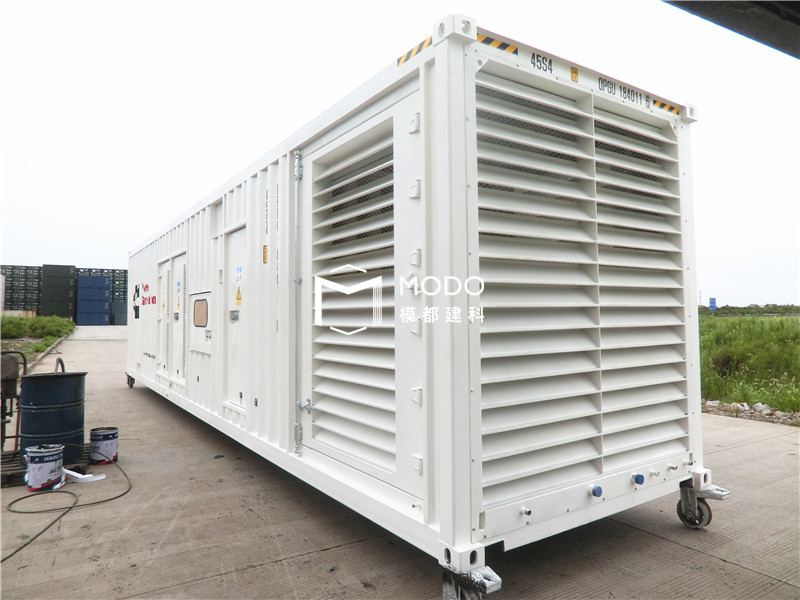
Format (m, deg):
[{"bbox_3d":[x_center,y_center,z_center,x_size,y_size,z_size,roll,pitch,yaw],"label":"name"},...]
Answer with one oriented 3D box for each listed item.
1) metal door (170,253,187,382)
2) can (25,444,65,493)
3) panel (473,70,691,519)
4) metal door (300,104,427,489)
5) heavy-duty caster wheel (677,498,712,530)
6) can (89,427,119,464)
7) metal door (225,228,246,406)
[{"bbox_3d":[-3.297,0.280,8.449,0.070,1.910,1.050,0,-2,-33],"label":"metal door"},{"bbox_3d":[-3.478,1.650,5.453,0.303,0.375,0.303,0,-2,-33],"label":"can"},{"bbox_3d":[1.249,-0.100,3.648,2.020,2.460,0.130,0,-2,-33],"label":"panel"},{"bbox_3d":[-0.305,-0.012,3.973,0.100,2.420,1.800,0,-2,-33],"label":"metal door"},{"bbox_3d":[2.234,1.609,4.204,0.080,0.233,0.233,0,-2,-43],"label":"heavy-duty caster wheel"},{"bbox_3d":[-3.386,1.675,6.360,0.287,0.365,0.287,0,-2,-33],"label":"can"},{"bbox_3d":[-1.737,0.204,6.089,0.070,1.930,0.780,0,-2,-33],"label":"metal door"}]

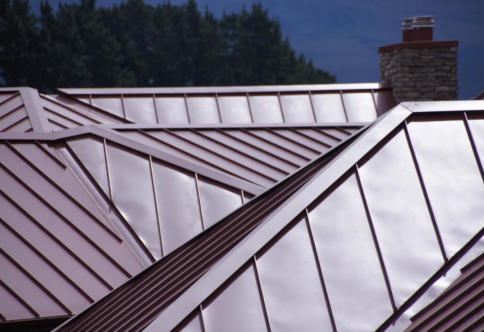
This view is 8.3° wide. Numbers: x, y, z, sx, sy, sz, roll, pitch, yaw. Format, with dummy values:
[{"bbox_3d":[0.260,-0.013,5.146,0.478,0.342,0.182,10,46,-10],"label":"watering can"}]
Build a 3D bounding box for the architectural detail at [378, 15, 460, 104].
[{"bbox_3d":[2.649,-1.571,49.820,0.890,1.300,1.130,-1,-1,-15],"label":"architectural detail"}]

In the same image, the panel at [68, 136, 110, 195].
[{"bbox_3d":[-1.649,0.021,35.881,0.396,0.030,1.214,-1,34,-6],"label":"panel"}]

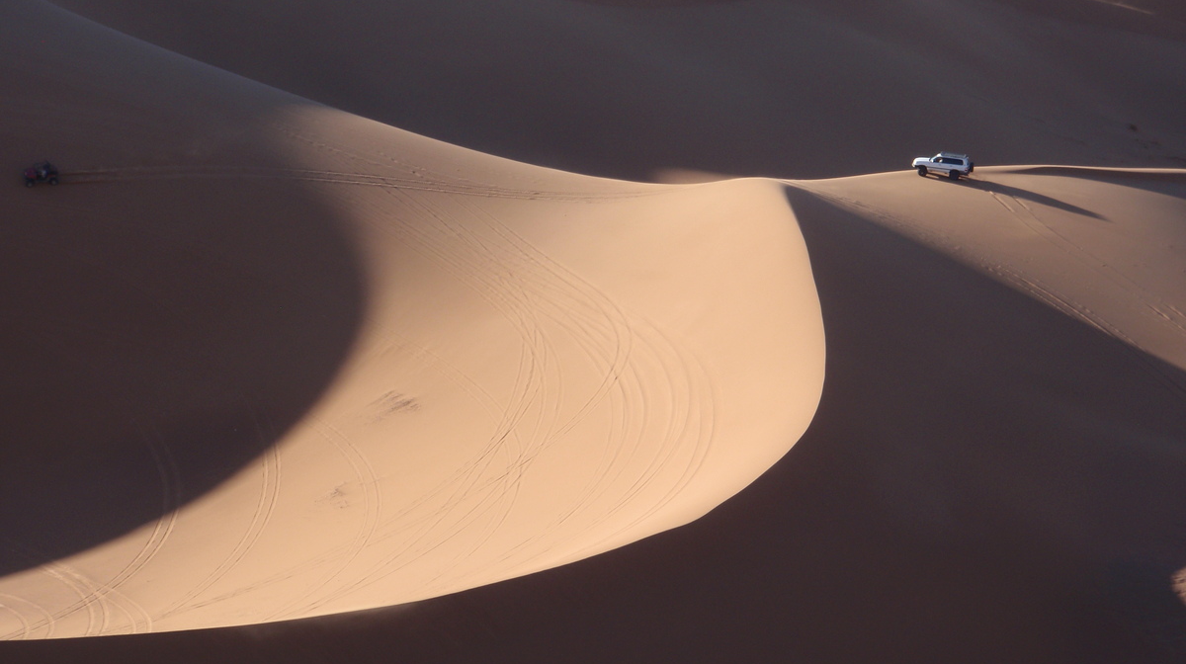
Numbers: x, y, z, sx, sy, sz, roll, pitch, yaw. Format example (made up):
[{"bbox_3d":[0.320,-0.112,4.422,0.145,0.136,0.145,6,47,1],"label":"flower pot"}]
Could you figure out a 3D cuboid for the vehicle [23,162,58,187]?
[{"bbox_3d":[-48.350,-13.803,306.000,2.920,1.850,1.520,-6,34,-17],"label":"vehicle"}]

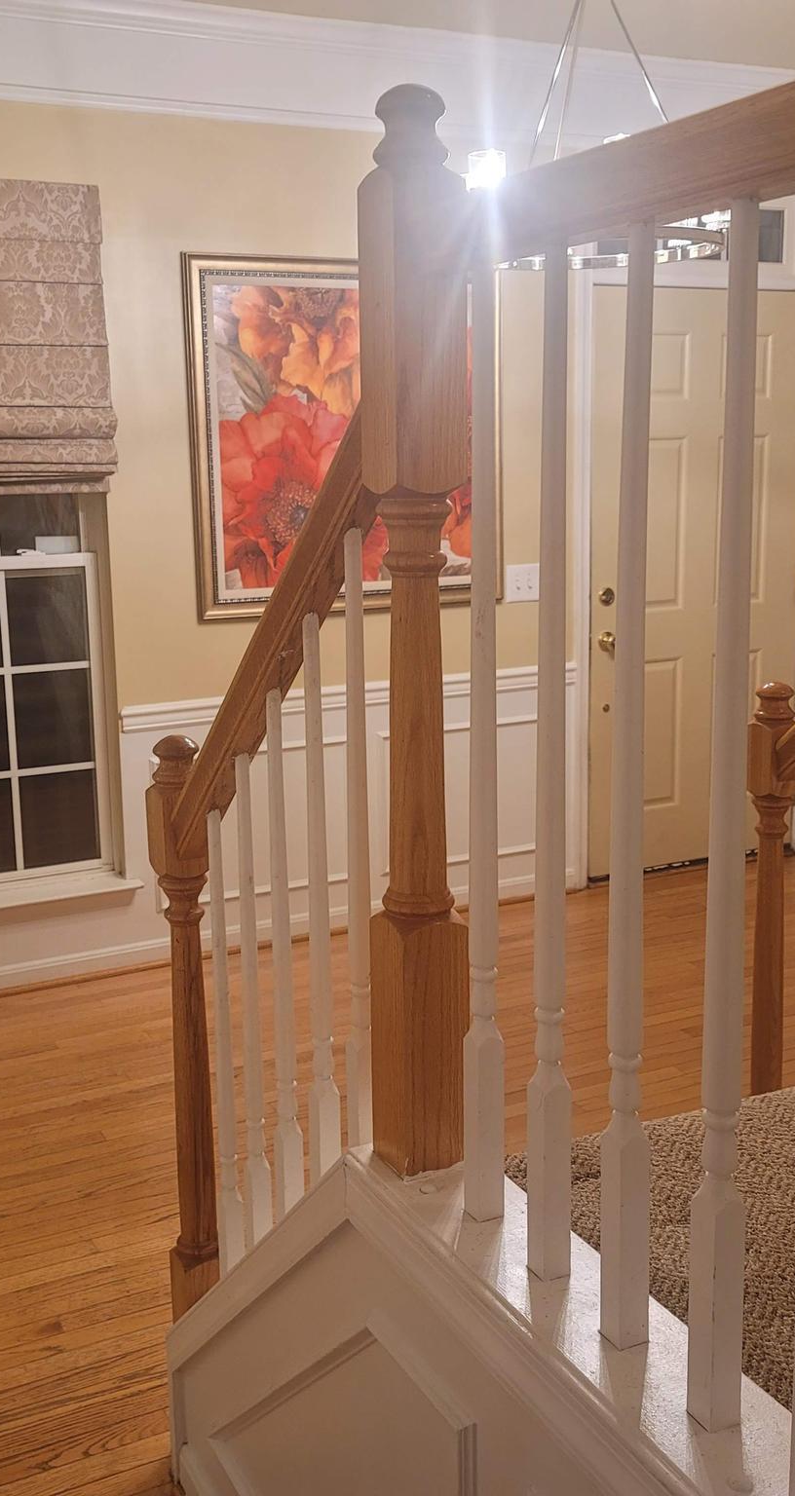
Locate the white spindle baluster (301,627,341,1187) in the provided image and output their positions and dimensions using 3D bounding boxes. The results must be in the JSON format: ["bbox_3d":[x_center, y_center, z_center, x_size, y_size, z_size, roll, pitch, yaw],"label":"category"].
[{"bbox_3d":[-0.085,0.199,1.595,0.029,0.695,0.029,-7,12,-27],"label":"white spindle baluster"}]

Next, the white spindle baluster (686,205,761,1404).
[{"bbox_3d":[0.215,0.073,0.938,0.030,0.814,0.030,-7,12,-26],"label":"white spindle baluster"}]

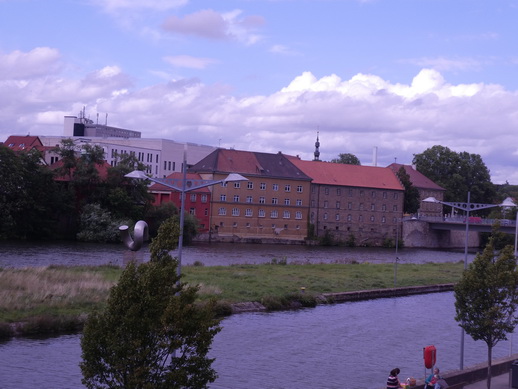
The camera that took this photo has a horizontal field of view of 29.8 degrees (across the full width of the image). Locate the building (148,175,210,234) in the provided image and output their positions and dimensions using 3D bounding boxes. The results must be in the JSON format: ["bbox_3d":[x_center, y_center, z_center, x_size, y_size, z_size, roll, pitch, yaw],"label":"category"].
[{"bbox_3d":[-18.470,1.800,228.380,11.110,13.490,10.200,4,-1,-36],"label":"building"}]

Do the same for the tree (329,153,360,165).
[{"bbox_3d":[27.590,-3.210,312.150,11.860,20.520,12.000,3,-1,0],"label":"tree"}]

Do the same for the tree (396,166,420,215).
[{"bbox_3d":[43.200,-0.730,283.110,7.560,14.830,8.000,3,-1,0],"label":"tree"}]

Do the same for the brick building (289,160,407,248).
[{"bbox_3d":[23.240,2.710,259.600,32.750,21.160,11.600,4,-1,-35],"label":"brick building"}]

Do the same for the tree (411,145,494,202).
[{"bbox_3d":[67.010,-5.170,335.240,28.920,24.100,24.000,3,-1,0],"label":"tree"}]

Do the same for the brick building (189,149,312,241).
[{"bbox_3d":[-2.100,0.220,241.520,30.390,21.700,12.100,4,-1,-36],"label":"brick building"}]

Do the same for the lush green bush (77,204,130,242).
[{"bbox_3d":[-31.510,5.640,195.900,10.470,8.060,9.000,3,-1,0],"label":"lush green bush"}]

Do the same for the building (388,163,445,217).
[{"bbox_3d":[44.390,-1.120,301.680,15.000,16.200,26.140,2,-2,43],"label":"building"}]

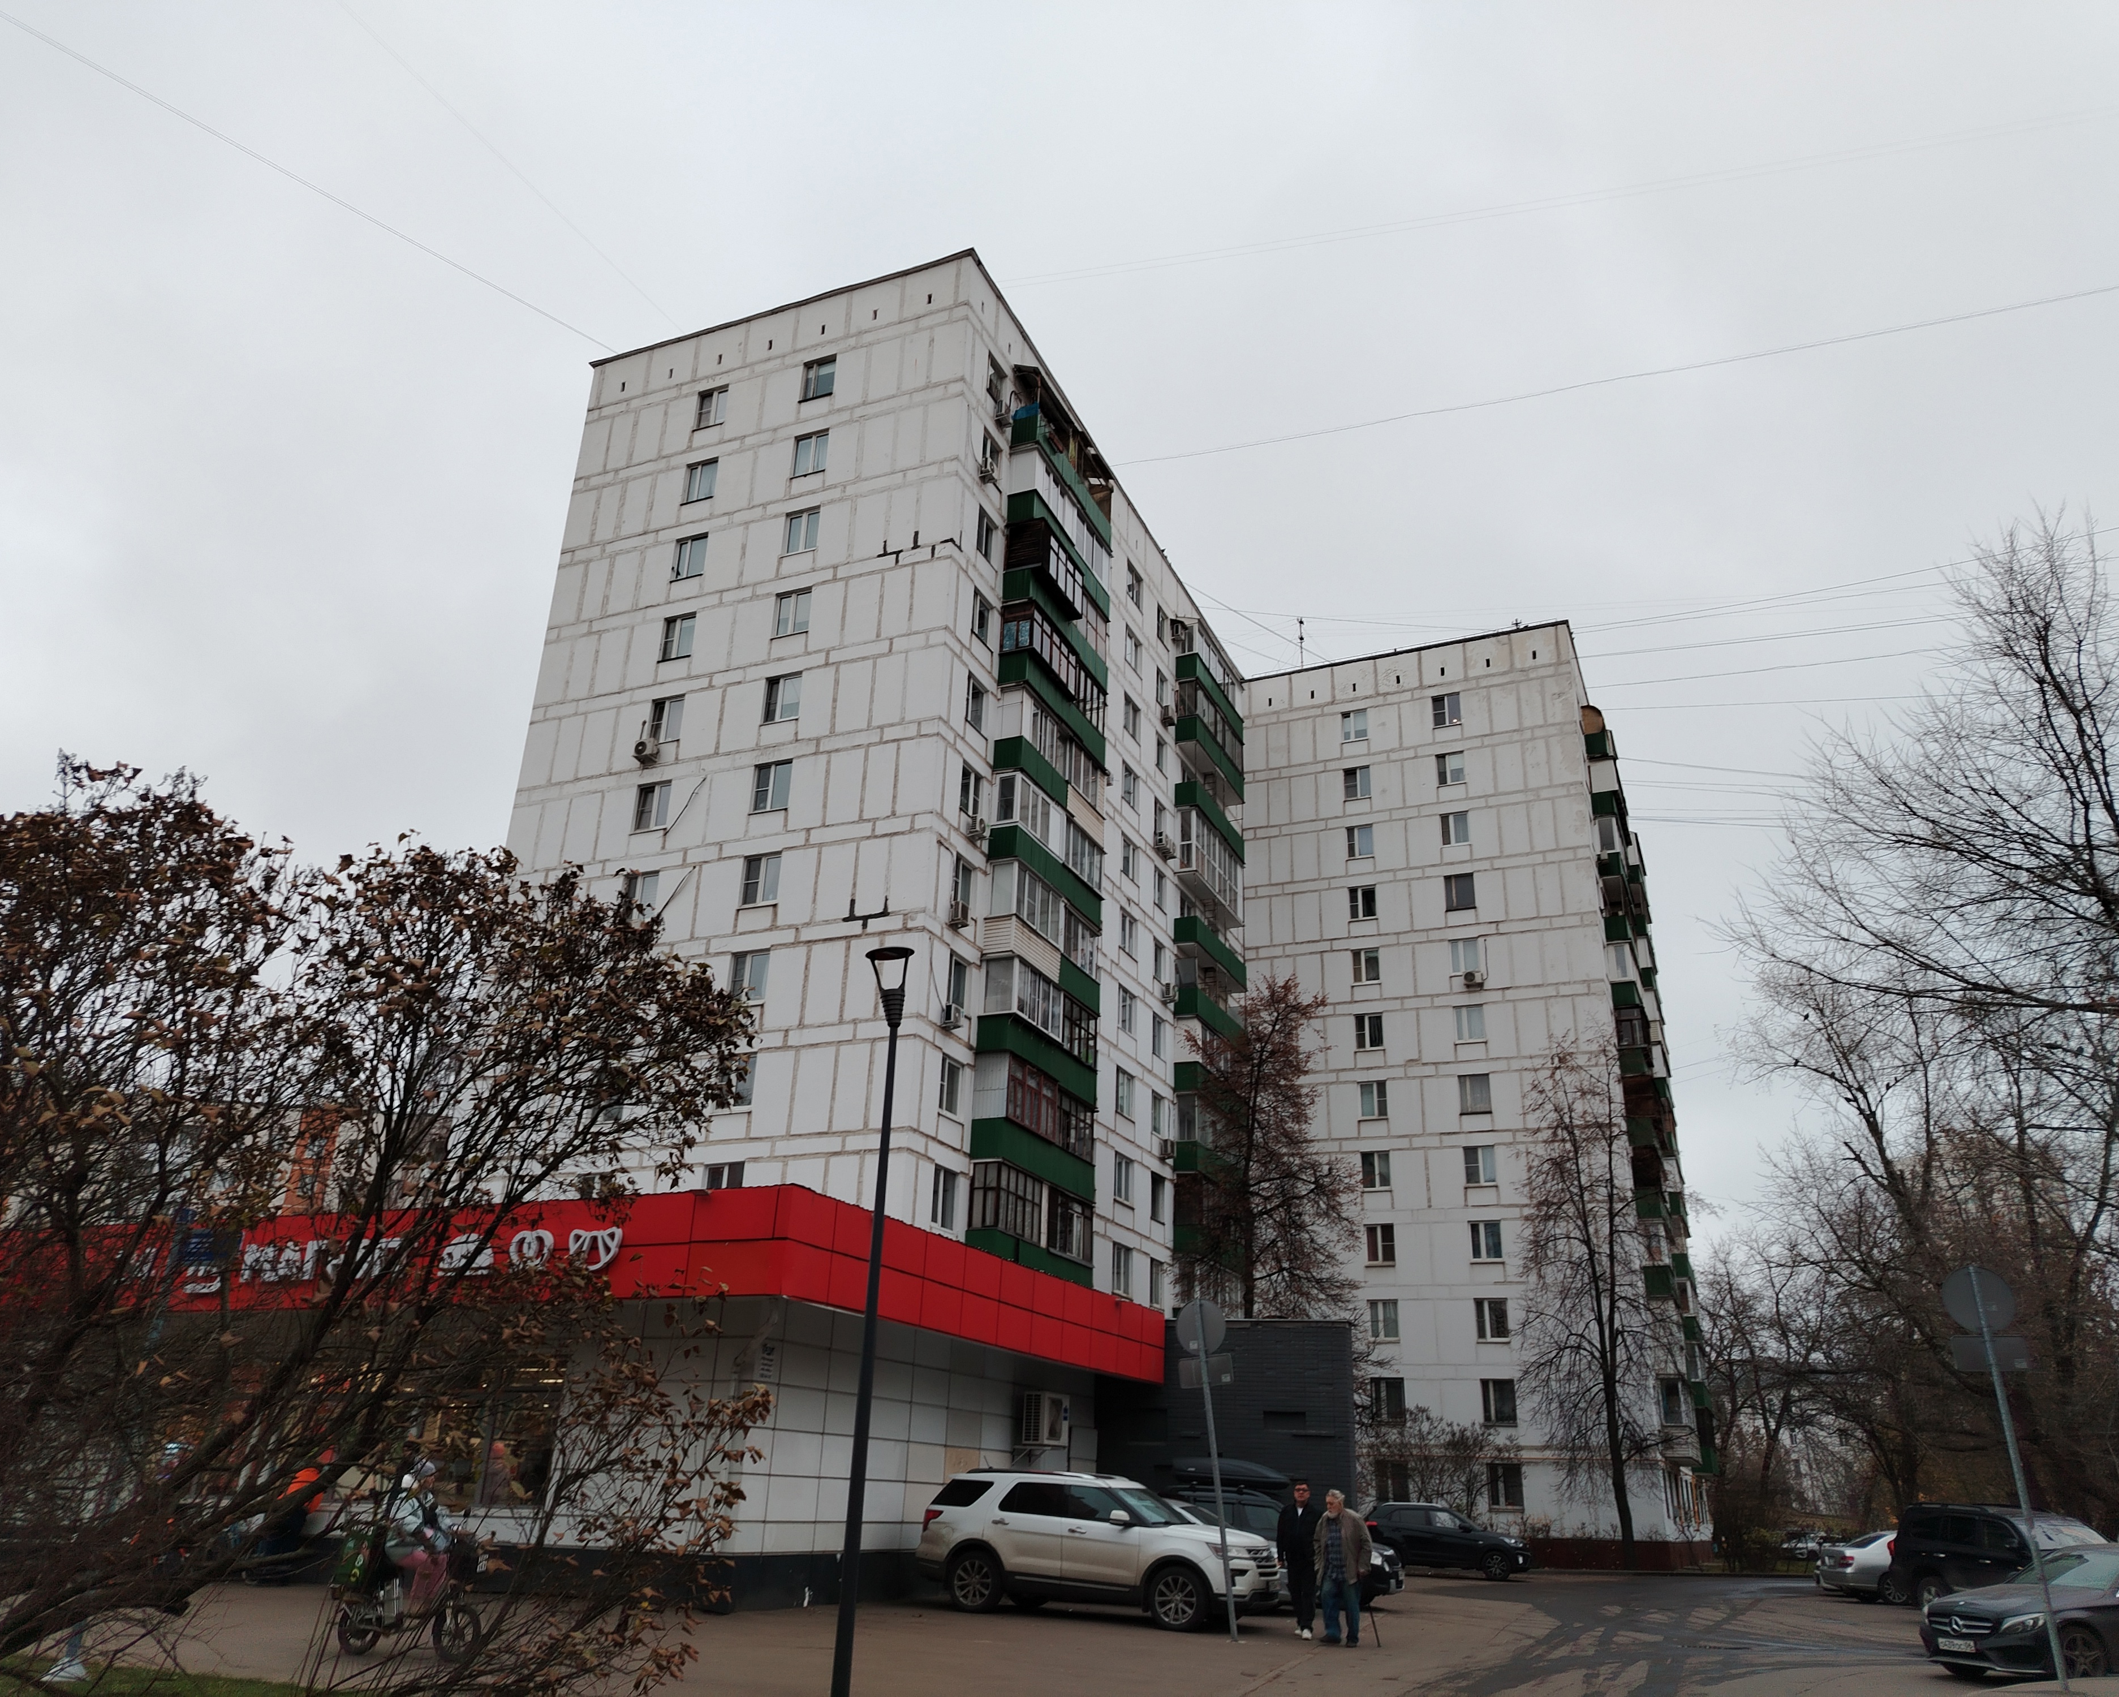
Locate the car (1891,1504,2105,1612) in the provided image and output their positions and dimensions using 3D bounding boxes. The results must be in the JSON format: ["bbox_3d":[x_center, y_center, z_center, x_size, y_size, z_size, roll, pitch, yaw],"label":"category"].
[{"bbox_3d":[17.365,12.942,28.357,1.890,1.880,4.750,7,-23,-12],"label":"car"}]

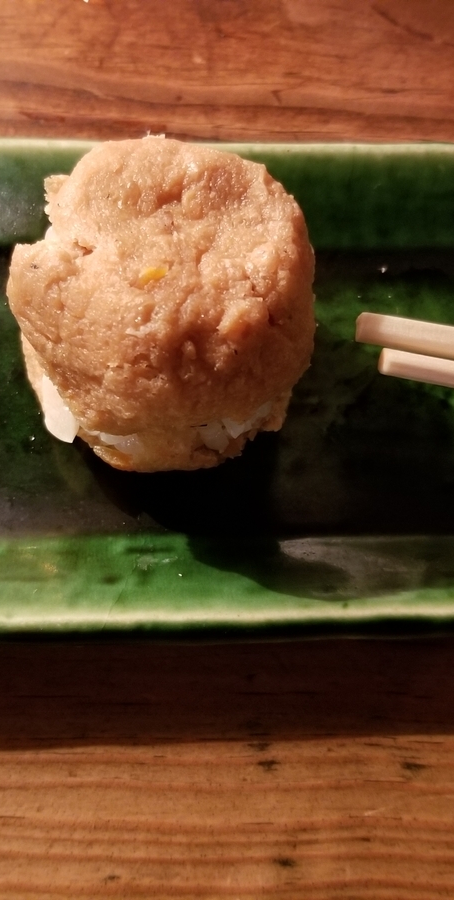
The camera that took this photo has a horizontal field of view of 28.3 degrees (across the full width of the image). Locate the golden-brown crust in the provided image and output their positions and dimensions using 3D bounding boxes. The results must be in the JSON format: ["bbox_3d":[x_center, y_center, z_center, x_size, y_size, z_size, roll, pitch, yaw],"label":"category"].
[{"bbox_3d":[-0.013,-0.030,0.187,0.062,0.046,0.067,-1,69,-4],"label":"golden-brown crust"}]

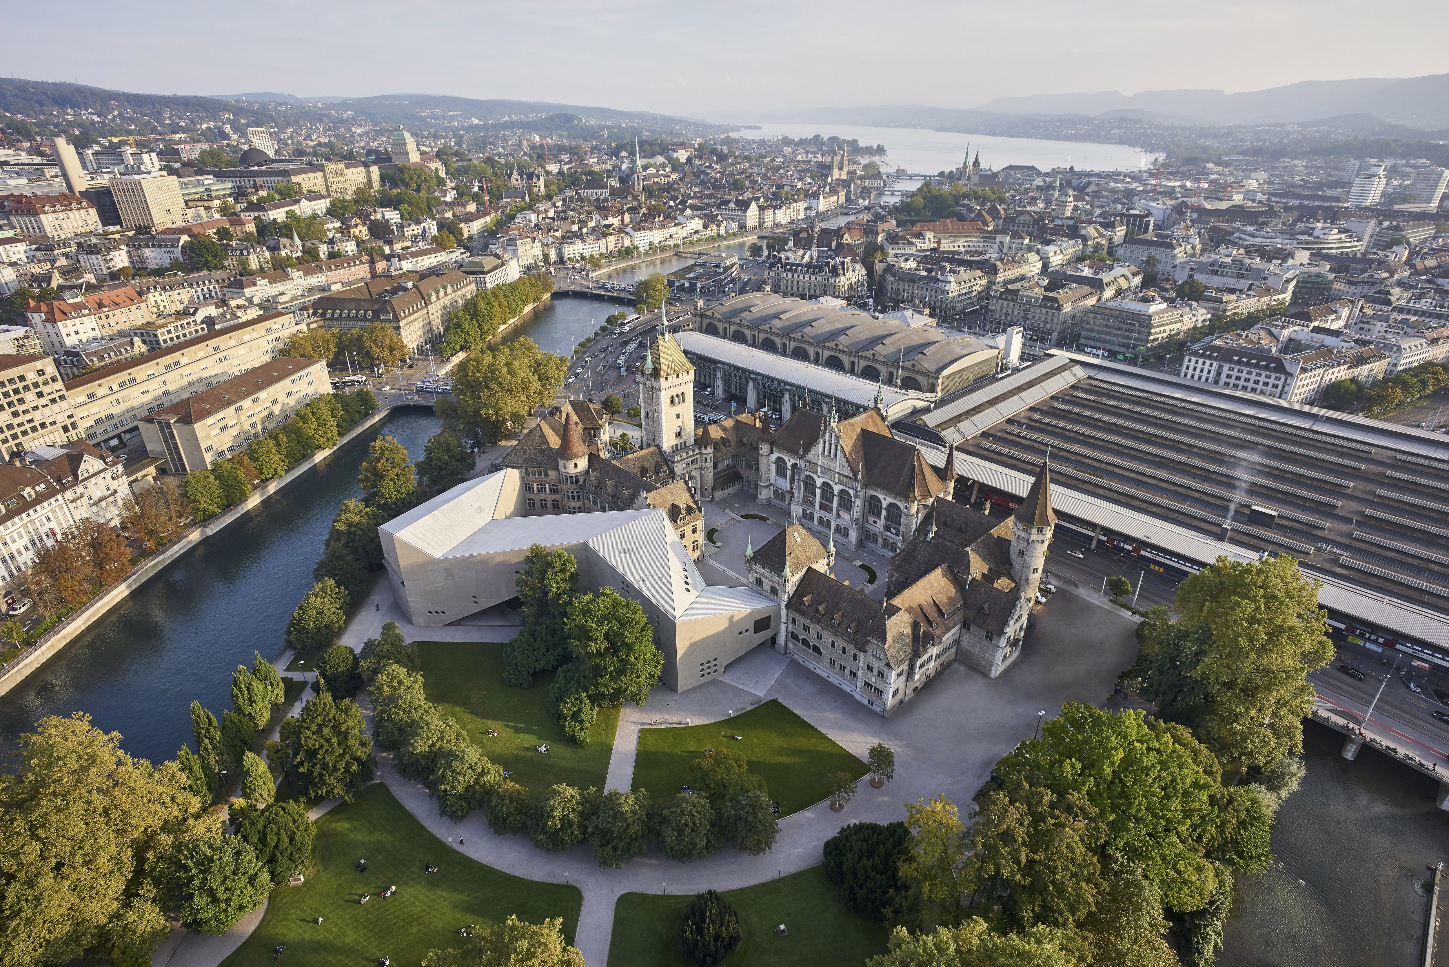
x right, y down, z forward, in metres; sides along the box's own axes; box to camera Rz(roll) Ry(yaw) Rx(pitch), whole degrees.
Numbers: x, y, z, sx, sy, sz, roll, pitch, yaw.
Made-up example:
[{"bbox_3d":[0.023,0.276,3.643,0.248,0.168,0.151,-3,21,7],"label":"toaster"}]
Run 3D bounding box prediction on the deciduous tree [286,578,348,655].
[{"bbox_3d":[-87.013,29.183,155.408,10.494,15.353,11.466,0,27,0],"label":"deciduous tree"}]

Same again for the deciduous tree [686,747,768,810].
[{"bbox_3d":[0.380,50.544,119.446,13.215,8.940,11.660,0,27,0],"label":"deciduous tree"}]

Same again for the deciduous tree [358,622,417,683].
[{"bbox_3d":[-66.830,33.590,144.110,10.400,14.300,10.400,0,26,0],"label":"deciduous tree"}]

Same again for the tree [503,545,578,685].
[{"bbox_3d":[-37.549,29.021,149.586,14.300,33.000,14.300,0,27,0],"label":"tree"}]

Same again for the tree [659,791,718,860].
[{"bbox_3d":[-6.030,57.290,120.070,10.200,12.000,10.200,-2,27,-4],"label":"tree"}]

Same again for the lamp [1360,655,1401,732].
[{"bbox_3d":[128.200,41.010,141.570,0.900,18.900,0.900,-11,29,-21],"label":"lamp"}]

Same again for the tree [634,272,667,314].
[{"bbox_3d":[-44.097,-112.687,431.692,19.900,24.500,19.900,0,27,0],"label":"tree"}]

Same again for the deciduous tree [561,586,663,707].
[{"bbox_3d":[-22.741,34.104,147.805,20.300,25.500,20.300,0,27,0],"label":"deciduous tree"}]

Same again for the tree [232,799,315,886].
[{"bbox_3d":[-65.520,53.060,106.110,9.600,13.200,9.600,0,26,0],"label":"tree"}]

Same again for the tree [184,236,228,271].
[{"bbox_3d":[-261.210,-115.050,365.410,17.000,18.000,17.000,0,26,0],"label":"tree"}]

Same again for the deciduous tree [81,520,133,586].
[{"bbox_3d":[-159.670,18.040,187.900,10.200,17.000,10.200,24,36,39],"label":"deciduous tree"}]

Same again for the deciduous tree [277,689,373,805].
[{"bbox_3d":[-69.940,47.180,128.140,13.700,23.500,13.700,-19,32,-32],"label":"deciduous tree"}]

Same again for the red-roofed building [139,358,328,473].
[{"bbox_3d":[-181.050,-29.560,275.000,20.600,22.800,71.700,3,27,6],"label":"red-roofed building"}]

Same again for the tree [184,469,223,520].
[{"bbox_3d":[-150.793,4.042,210.484,8.800,16.800,8.800,0,27,0],"label":"tree"}]

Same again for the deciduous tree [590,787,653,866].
[{"bbox_3d":[-16.902,56.140,117.500,10.100,13.600,10.100,0,27,0],"label":"deciduous tree"}]

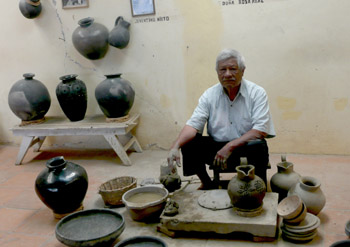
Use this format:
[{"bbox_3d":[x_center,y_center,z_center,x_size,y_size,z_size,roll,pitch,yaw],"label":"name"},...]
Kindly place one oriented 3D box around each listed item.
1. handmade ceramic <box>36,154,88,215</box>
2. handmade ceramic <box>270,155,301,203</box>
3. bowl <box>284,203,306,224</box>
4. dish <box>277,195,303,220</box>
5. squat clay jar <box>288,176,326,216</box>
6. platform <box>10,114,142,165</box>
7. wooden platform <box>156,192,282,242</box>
[{"bbox_3d":[-0.663,0.380,2.583,0.300,0.328,0.300,-9,15,2],"label":"handmade ceramic"},{"bbox_3d":[0.661,0.340,2.598,0.179,0.240,0.194,-1,16,9],"label":"handmade ceramic"},{"bbox_3d":[0.620,0.468,2.223,0.139,0.067,0.139,-33,22,13],"label":"bowl"},{"bbox_3d":[0.596,0.442,2.214,0.137,0.066,0.137,-33,22,13],"label":"dish"},{"bbox_3d":[0.808,0.459,2.654,0.230,0.220,0.230,9,21,16],"label":"squat clay jar"},{"bbox_3d":[-0.873,0.149,3.952,1.128,0.358,0.358,-1,18,15],"label":"platform"},{"bbox_3d":[0.296,0.557,2.678,0.670,0.103,0.388,0,18,17],"label":"wooden platform"}]

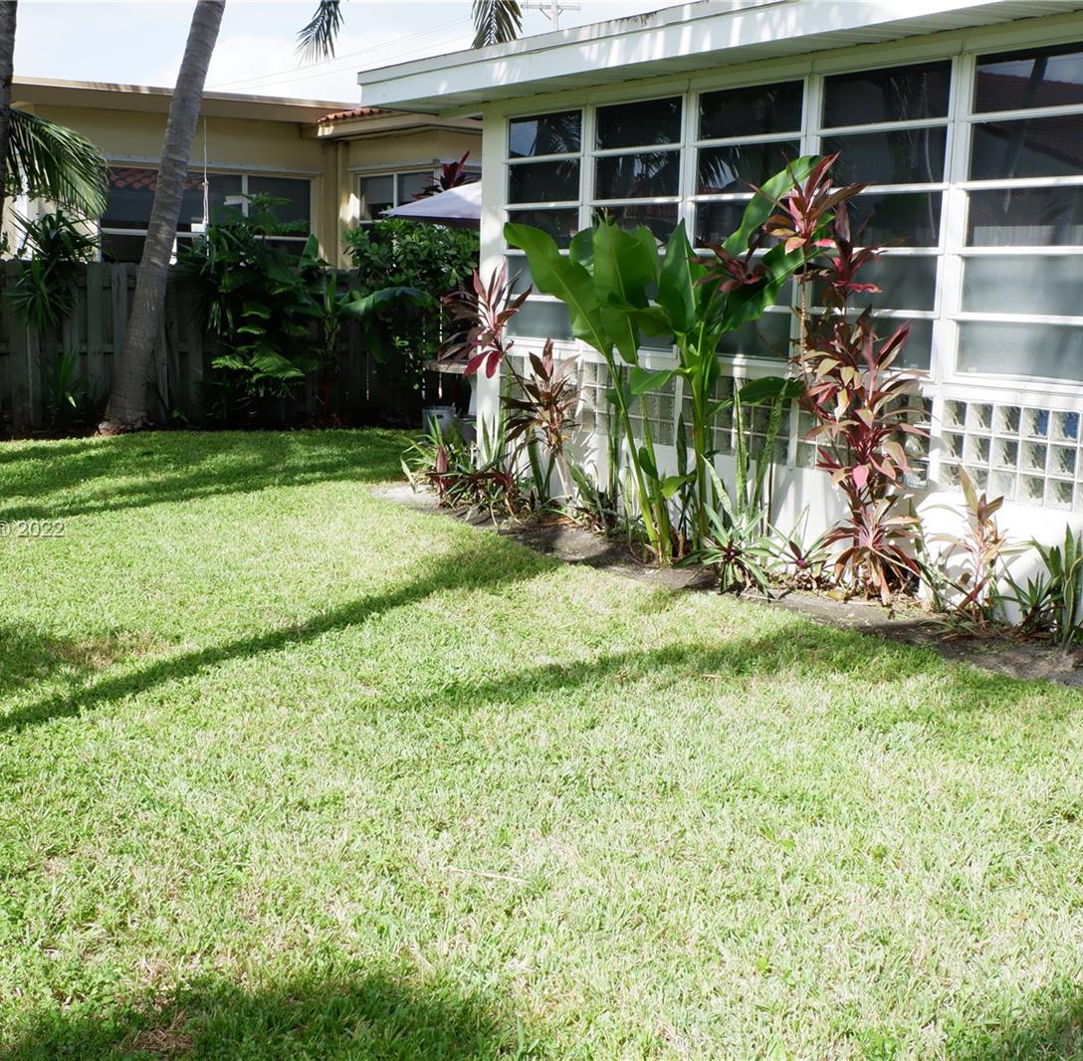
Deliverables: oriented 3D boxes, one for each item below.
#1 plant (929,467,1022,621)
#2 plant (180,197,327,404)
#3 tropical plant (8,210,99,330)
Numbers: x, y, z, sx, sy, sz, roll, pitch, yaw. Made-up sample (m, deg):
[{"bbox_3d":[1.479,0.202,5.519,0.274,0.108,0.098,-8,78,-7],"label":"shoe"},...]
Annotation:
[{"bbox_3d":[2.047,0.073,6.660,0.435,0.734,0.392,4,10,17],"label":"plant"},{"bbox_3d":[-2.921,-2.302,14.352,1.460,2.006,1.241,-1,10,-11],"label":"plant"},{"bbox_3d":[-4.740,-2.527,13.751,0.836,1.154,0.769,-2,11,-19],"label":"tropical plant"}]

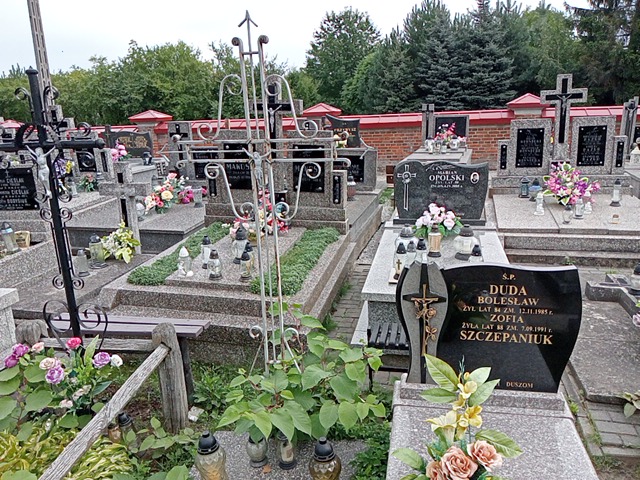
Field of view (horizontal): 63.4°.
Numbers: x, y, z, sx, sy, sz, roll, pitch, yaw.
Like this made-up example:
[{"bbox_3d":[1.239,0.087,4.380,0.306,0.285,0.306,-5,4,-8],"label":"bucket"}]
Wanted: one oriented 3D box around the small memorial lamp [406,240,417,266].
[{"bbox_3d":[0.743,0.124,4.179,0.085,0.223,0.085,1,15,13],"label":"small memorial lamp"}]

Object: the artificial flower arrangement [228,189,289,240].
[{"bbox_3d":[-0.596,-0.240,5.011,0.593,0.503,0.356,2,16,13],"label":"artificial flower arrangement"}]

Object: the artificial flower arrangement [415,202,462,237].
[{"bbox_3d":[1.163,-0.192,5.070,0.454,0.326,0.330,1,15,13],"label":"artificial flower arrangement"}]

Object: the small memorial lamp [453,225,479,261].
[{"bbox_3d":[1.169,0.013,4.122,0.198,0.261,0.198,1,16,12],"label":"small memorial lamp"}]

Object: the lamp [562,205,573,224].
[{"bbox_3d":[2.586,-0.266,5.387,0.086,0.194,0.086,2,16,13],"label":"lamp"}]

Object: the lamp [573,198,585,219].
[{"bbox_3d":[2.791,-0.347,5.569,0.093,0.238,0.093,2,16,13],"label":"lamp"}]

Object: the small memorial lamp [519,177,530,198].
[{"bbox_3d":[2.849,-0.735,7.195,0.139,0.288,0.139,1,16,12],"label":"small memorial lamp"}]

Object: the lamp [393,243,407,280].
[{"bbox_3d":[0.546,0.142,3.529,0.093,0.251,0.093,2,16,13],"label":"lamp"}]

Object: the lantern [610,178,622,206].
[{"bbox_3d":[3.703,-0.589,6.454,0.132,0.319,0.132,1,15,13],"label":"lantern"}]

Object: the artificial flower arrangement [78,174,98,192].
[{"bbox_3d":[-3.408,-0.836,7.609,0.265,0.224,0.214,1,16,12],"label":"artificial flower arrangement"}]

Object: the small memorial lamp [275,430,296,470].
[{"bbox_3d":[-0.152,0.950,2.366,0.081,0.174,0.081,1,16,12],"label":"small memorial lamp"}]

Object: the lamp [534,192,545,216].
[{"bbox_3d":[2.685,-0.441,6.314,0.116,0.254,0.116,1,15,13],"label":"lamp"}]

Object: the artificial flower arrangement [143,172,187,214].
[{"bbox_3d":[-1.872,-0.566,6.236,0.529,0.477,0.396,2,16,13],"label":"artificial flower arrangement"}]

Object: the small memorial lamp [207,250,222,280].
[{"bbox_3d":[-0.819,0.192,4.032,0.100,0.226,0.100,2,16,13],"label":"small memorial lamp"}]

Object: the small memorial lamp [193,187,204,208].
[{"bbox_3d":[-1.609,-0.564,6.841,0.112,0.260,0.112,1,16,12],"label":"small memorial lamp"}]

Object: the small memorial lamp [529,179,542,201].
[{"bbox_3d":[2.910,-0.674,6.971,0.154,0.300,0.154,1,16,12],"label":"small memorial lamp"}]

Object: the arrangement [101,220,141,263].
[{"bbox_3d":[-2.041,0.002,5.301,0.398,0.391,0.318,2,16,13],"label":"arrangement"}]

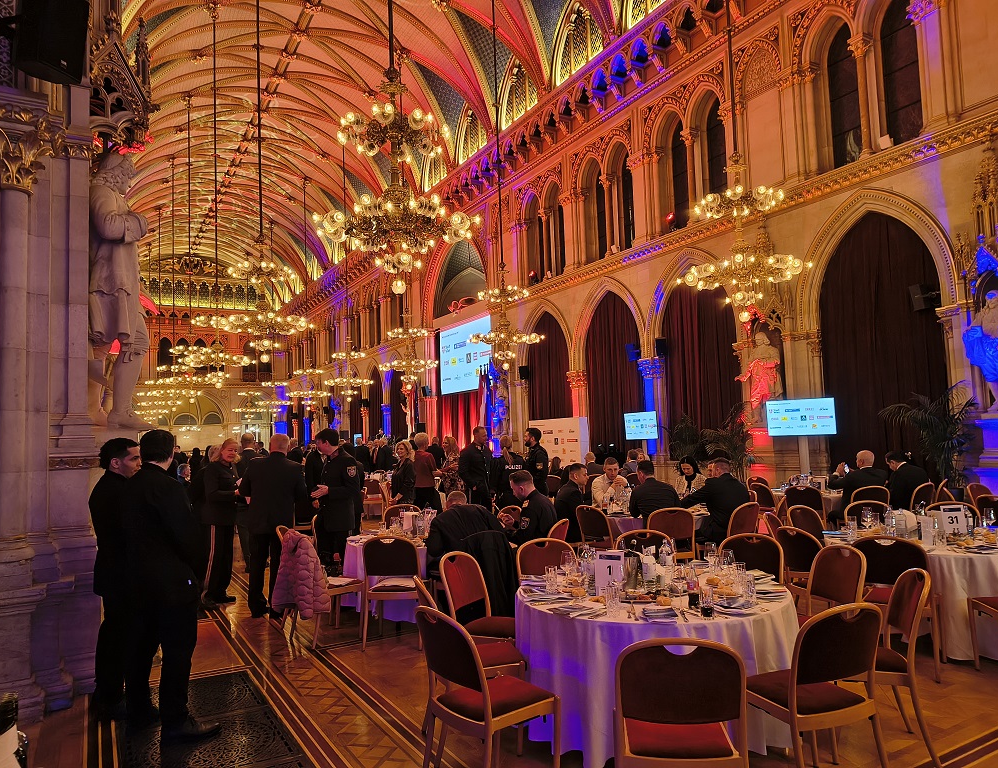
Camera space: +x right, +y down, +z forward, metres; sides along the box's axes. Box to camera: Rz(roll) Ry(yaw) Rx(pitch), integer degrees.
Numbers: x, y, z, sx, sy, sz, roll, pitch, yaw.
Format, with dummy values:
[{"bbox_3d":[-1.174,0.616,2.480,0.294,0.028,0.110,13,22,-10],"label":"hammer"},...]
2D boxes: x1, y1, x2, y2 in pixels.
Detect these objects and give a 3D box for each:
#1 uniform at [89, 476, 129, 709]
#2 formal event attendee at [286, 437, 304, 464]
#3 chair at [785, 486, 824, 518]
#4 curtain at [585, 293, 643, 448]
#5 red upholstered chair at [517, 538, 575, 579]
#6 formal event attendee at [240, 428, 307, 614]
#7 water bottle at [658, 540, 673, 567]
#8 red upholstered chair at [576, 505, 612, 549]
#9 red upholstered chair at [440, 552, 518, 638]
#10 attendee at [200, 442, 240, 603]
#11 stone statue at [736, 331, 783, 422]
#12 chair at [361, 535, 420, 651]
[{"bbox_3d":[-2.356,1.270,4.396,0.360,1.480,0.500,0,-5,-25],"label":"uniform"},{"bbox_3d":[-3.602,1.806,12.404,0.360,1.705,0.520,-3,-4,11],"label":"formal event attendee"},{"bbox_3d":[4.071,1.795,9.404,0.460,0.900,0.530,-4,-5,22],"label":"chair"},{"bbox_3d":[3.965,-0.213,24.729,0.300,5.950,3.100,0,-5,-30],"label":"curtain"},{"bbox_3d":[0.461,1.503,4.720,0.480,0.880,0.550,0,-5,-24],"label":"red upholstered chair"},{"bbox_3d":[-2.246,1.393,7.102,0.580,1.770,0.400,-1,-4,-14],"label":"formal event attendee"},{"bbox_3d":[1.019,1.081,4.361,0.086,0.260,0.086,-2,-4,0],"label":"water bottle"},{"bbox_3d":[1.161,1.702,7.419,0.560,0.885,0.460,1,-5,-36],"label":"red upholstered chair"},{"bbox_3d":[-0.008,1.534,4.443,0.560,0.885,0.460,-4,-5,27],"label":"red upholstered chair"},{"bbox_3d":[-2.916,1.428,7.418,0.380,1.713,0.480,-2,-4,6],"label":"attendee"},{"bbox_3d":[6.655,-0.169,18.142,0.720,2.320,1.100,1,-5,-30],"label":"stone statue"},{"bbox_3d":[-0.845,1.690,5.941,0.470,0.900,0.560,-3,-4,9],"label":"chair"}]

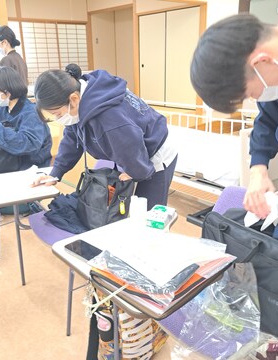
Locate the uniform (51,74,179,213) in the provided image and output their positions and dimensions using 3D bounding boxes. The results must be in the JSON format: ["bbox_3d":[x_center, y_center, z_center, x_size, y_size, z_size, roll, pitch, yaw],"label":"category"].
[{"bbox_3d":[-0.130,0.011,1.825,0.640,1.140,0.500,-5,20,-11],"label":"uniform"}]

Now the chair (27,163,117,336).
[{"bbox_3d":[-0.339,0.245,1.985,0.540,0.780,0.500,-13,23,-32],"label":"chair"}]

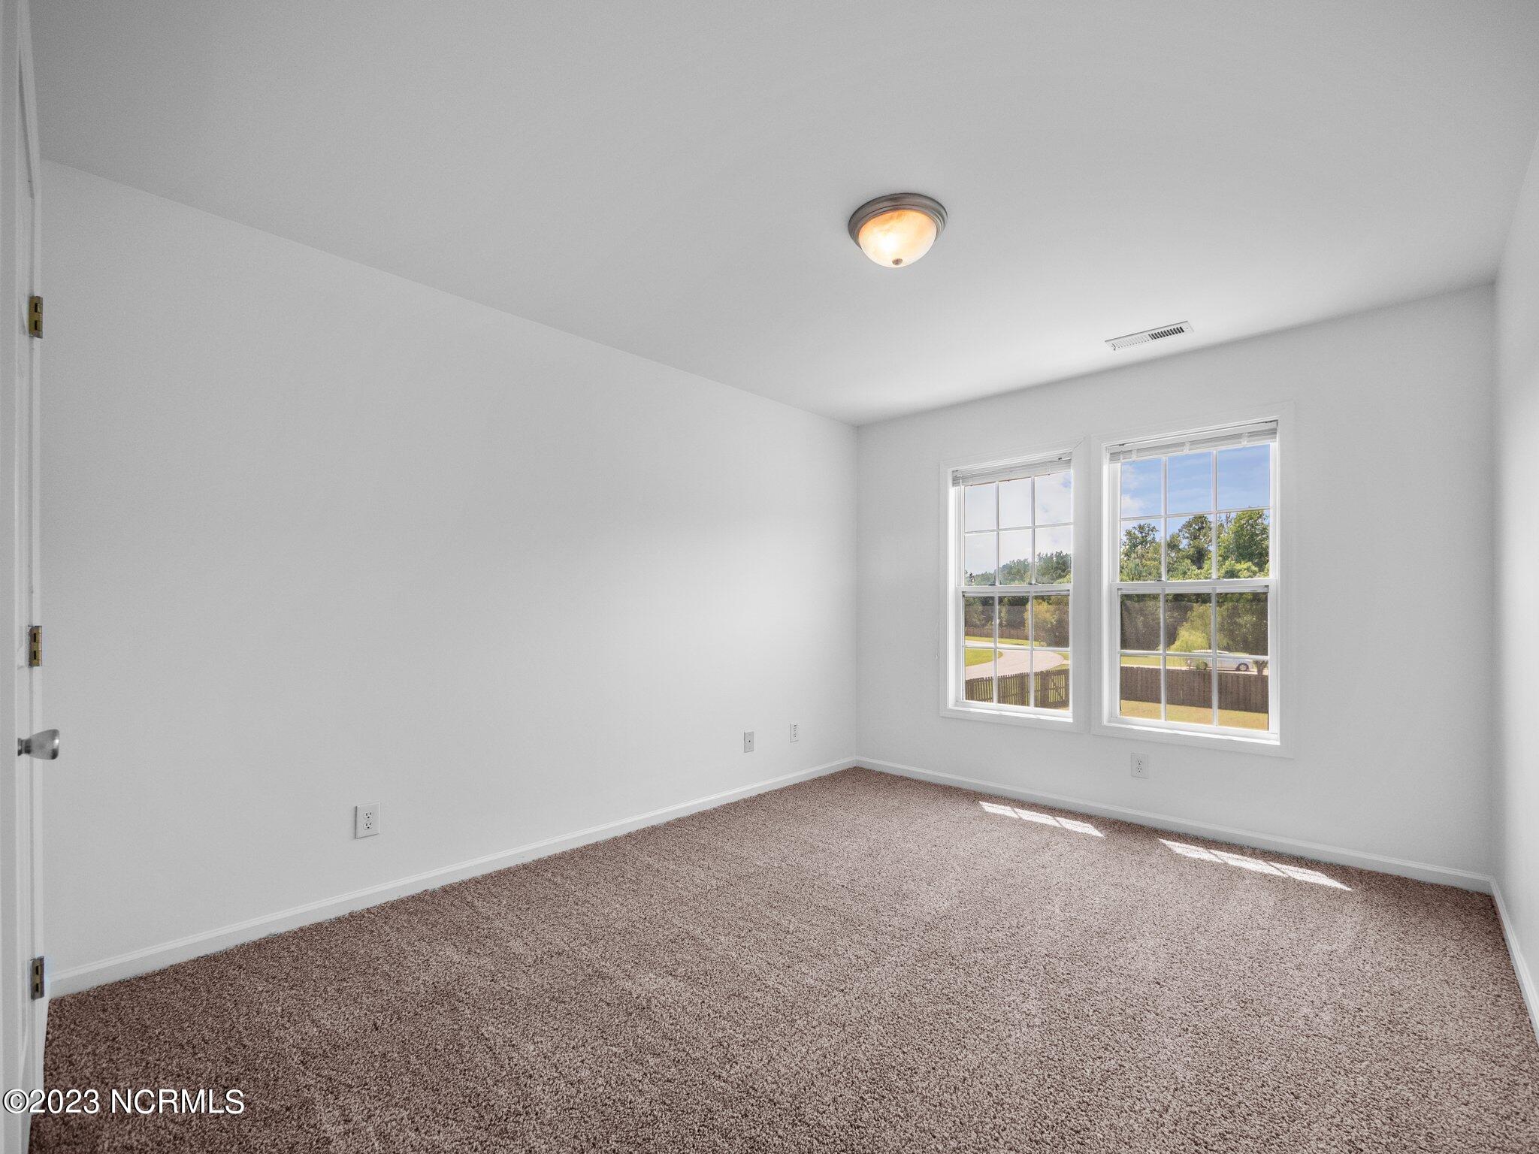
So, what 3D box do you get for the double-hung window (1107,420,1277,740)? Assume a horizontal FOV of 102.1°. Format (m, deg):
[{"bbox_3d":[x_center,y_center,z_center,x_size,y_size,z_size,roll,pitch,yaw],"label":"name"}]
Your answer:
[{"bbox_3d":[2.167,0.033,3.241,0.740,1.540,0.090,-1,-2,41],"label":"double-hung window"}]

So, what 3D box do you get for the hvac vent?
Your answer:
[{"bbox_3d":[1.836,-1.155,3.010,0.345,0.020,0.150,-1,-2,41],"label":"hvac vent"}]

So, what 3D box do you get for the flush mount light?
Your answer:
[{"bbox_3d":[0.437,-1.131,2.124,0.335,0.140,0.335,0,-2,0],"label":"flush mount light"}]

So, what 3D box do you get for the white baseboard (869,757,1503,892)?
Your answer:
[{"bbox_3d":[1.773,1.291,3.484,3.000,0.075,0.018,-1,-2,41],"label":"white baseboard"}]

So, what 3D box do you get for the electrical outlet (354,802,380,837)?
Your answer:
[{"bbox_3d":[-1.533,0.932,2.380,0.077,0.120,0.012,2,-2,-44],"label":"electrical outlet"}]

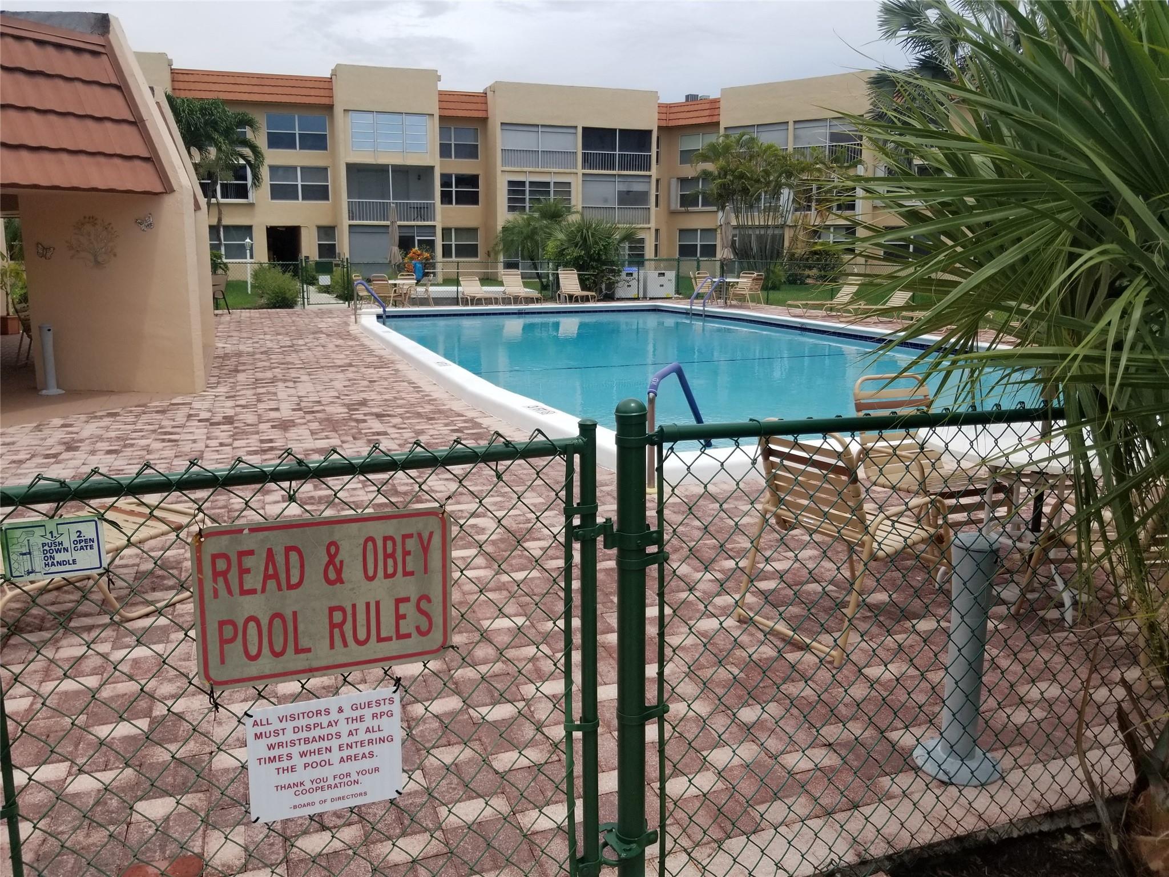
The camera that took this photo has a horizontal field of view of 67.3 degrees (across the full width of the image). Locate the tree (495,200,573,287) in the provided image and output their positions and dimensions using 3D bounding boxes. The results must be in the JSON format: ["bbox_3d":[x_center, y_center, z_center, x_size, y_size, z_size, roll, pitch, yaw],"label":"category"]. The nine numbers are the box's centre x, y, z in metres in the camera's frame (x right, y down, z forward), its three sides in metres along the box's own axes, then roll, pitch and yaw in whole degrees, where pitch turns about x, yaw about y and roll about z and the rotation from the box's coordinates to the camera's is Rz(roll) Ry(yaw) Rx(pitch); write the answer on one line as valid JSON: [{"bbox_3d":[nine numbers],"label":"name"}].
[{"bbox_3d":[-1.848,-7.045,32.010,2.800,3.250,2.700,0,12,0],"label":"tree"}]

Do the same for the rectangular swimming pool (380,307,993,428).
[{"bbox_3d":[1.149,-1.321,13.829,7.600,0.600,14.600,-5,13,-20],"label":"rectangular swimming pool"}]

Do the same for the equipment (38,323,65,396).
[{"bbox_3d":[-5.723,-0.862,9.359,0.285,0.740,0.285,0,12,0],"label":"equipment"}]

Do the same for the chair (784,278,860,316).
[{"bbox_3d":[5.402,-3.181,19.773,1.700,0.890,0.660,-5,13,-20],"label":"chair"}]

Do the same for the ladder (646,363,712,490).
[{"bbox_3d":[0.624,-0.118,5.801,0.070,0.820,0.850,7,14,29],"label":"ladder"}]

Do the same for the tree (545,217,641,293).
[{"bbox_3d":[0.245,-5.630,27.317,2.950,2.500,2.800,0,12,0],"label":"tree"}]

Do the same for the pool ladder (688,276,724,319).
[{"bbox_3d":[2.783,-3.163,19.749,0.660,0.900,0.480,-5,13,-20],"label":"pool ladder"}]

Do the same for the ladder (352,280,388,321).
[{"bbox_3d":[-4.434,-2.814,18.107,0.640,0.880,0.070,-5,13,-20],"label":"ladder"}]

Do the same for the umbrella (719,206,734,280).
[{"bbox_3d":[3.837,-4.893,23.593,0.420,2.620,0.420,0,12,0],"label":"umbrella"}]

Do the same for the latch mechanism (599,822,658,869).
[{"bbox_3d":[0.098,0.915,1.980,0.125,0.055,0.100,-5,13,-20],"label":"latch mechanism"}]

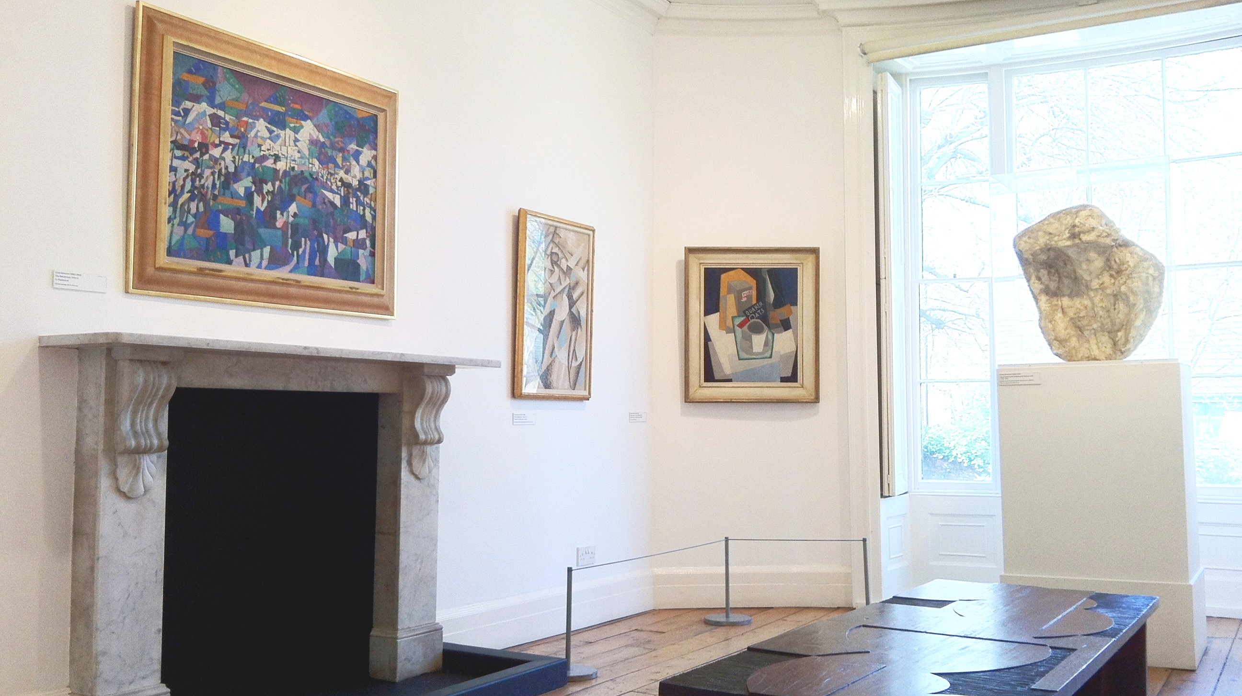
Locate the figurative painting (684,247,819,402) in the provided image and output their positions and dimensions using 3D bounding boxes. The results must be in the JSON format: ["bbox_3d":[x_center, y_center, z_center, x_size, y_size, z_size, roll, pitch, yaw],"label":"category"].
[{"bbox_3d":[0.672,-0.117,6.434,0.692,0.796,0.055,0,-4,-2],"label":"figurative painting"}]

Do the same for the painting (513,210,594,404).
[{"bbox_3d":[-0.294,-0.174,5.585,0.040,0.809,0.574,-2,-4,30],"label":"painting"}]

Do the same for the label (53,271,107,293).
[{"bbox_3d":[-1.527,-0.184,3.542,0.005,0.050,0.172,-2,-4,30],"label":"label"}]

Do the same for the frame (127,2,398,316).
[{"bbox_3d":[-1.143,-0.558,4.155,0.050,0.859,1.154,-2,-4,30],"label":"frame"}]

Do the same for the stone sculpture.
[{"bbox_3d":[1.886,-0.260,5.050,0.570,0.615,0.280,-2,-4,27],"label":"stone sculpture"}]

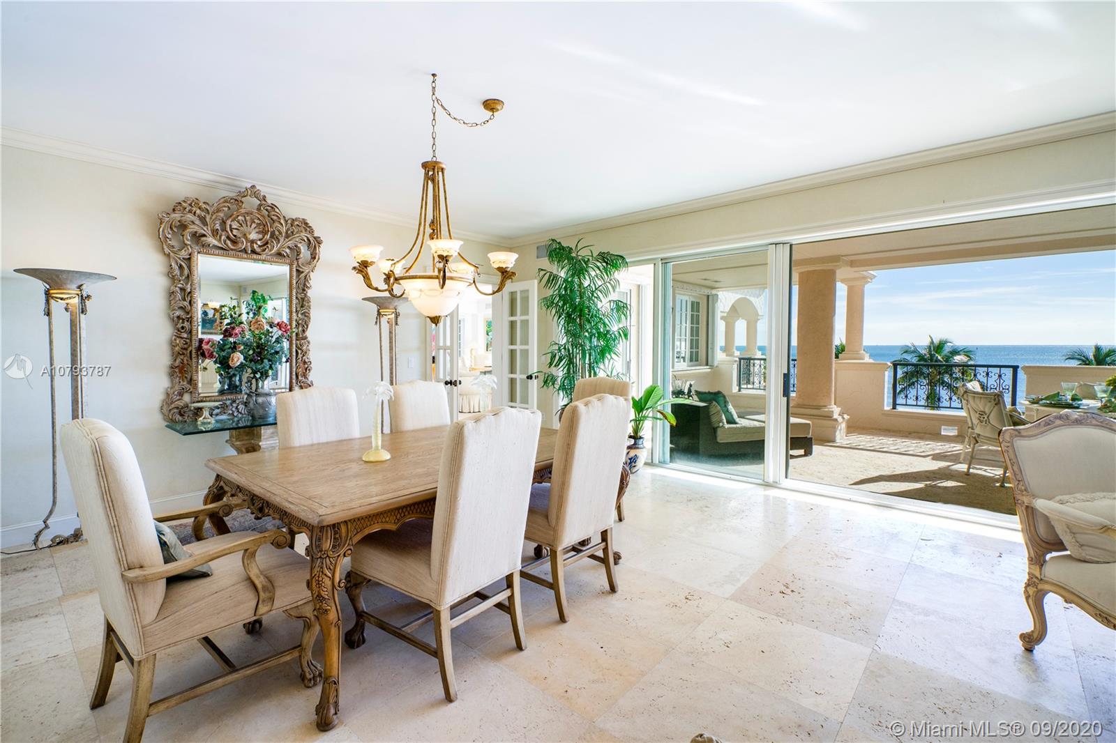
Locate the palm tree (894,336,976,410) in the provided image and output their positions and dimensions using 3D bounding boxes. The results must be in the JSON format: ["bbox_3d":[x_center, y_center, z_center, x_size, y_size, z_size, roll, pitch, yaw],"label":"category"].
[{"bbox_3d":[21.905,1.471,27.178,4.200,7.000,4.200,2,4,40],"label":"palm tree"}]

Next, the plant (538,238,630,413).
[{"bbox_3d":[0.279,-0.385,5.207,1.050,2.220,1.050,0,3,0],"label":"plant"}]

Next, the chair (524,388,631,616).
[{"bbox_3d":[-0.018,0.678,2.716,0.560,1.140,0.700,-3,4,-44],"label":"chair"}]

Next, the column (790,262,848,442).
[{"bbox_3d":[4.112,-0.328,7.324,0.710,2.680,0.710,2,4,40],"label":"column"}]

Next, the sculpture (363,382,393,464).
[{"bbox_3d":[-0.998,0.270,2.570,0.160,0.420,0.170,2,4,40],"label":"sculpture"}]

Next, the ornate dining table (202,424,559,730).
[{"bbox_3d":[-0.728,0.844,2.803,1.330,0.760,1.950,2,4,40],"label":"ornate dining table"}]

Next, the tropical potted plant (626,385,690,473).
[{"bbox_3d":[1.079,0.638,5.060,0.600,0.980,0.550,0,3,0],"label":"tropical potted plant"}]

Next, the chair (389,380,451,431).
[{"bbox_3d":[-0.840,0.614,3.330,0.670,1.080,0.530,3,4,41],"label":"chair"}]

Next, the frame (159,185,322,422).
[{"bbox_3d":[-2.714,-0.646,4.128,0.130,2.000,1.250,2,4,40],"label":"frame"}]

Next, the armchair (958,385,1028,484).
[{"bbox_3d":[4.637,0.667,4.791,0.640,0.950,0.600,0,3,-1],"label":"armchair"}]

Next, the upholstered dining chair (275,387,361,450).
[{"bbox_3d":[-1.335,0.642,2.831,0.670,1.080,0.530,3,4,41],"label":"upholstered dining chair"}]

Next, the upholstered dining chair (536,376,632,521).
[{"bbox_3d":[0.146,0.626,3.634,0.600,1.150,0.700,3,4,42],"label":"upholstered dining chair"}]

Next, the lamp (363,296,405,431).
[{"bbox_3d":[-1.849,0.171,4.993,0.460,1.890,0.460,2,4,40],"label":"lamp"}]

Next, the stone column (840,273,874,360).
[{"bbox_3d":[5.151,-0.948,8.030,0.440,1.500,0.440,2,4,40],"label":"stone column"}]

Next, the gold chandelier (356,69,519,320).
[{"bbox_3d":[-0.687,-0.983,2.683,0.970,1.420,0.970,2,4,40],"label":"gold chandelier"}]

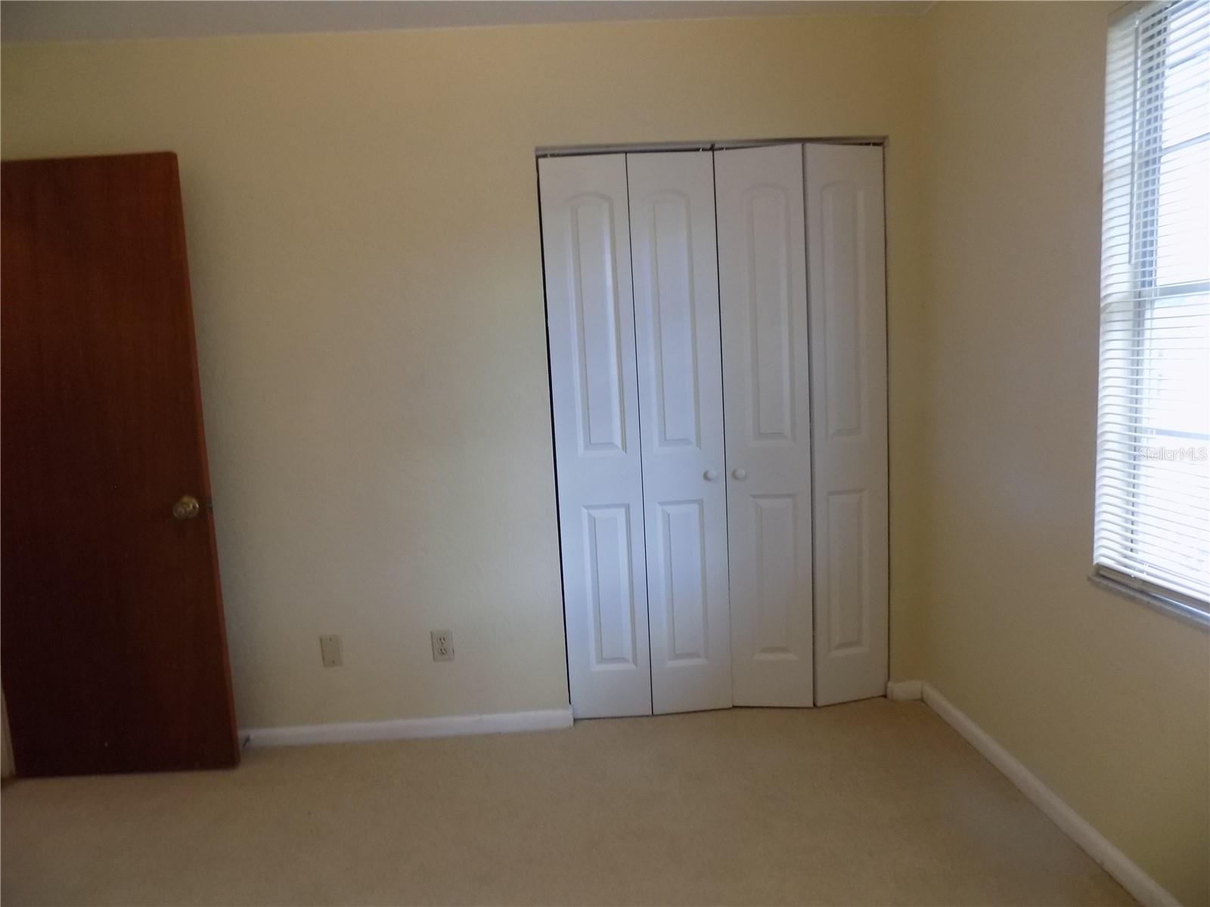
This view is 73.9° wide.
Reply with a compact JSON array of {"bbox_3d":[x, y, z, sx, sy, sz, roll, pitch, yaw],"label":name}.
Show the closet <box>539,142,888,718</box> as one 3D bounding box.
[{"bbox_3d":[0.418,-0.054,2.909,1.196,2.036,0.130,-3,6,-2],"label":"closet"}]

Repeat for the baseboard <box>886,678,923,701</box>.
[{"bbox_3d":[1.118,0.890,3.000,0.140,0.066,0.018,-3,6,-2],"label":"baseboard"}]

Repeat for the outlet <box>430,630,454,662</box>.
[{"bbox_3d":[-0.586,0.696,2.903,0.072,0.115,0.010,-3,6,-2],"label":"outlet"}]

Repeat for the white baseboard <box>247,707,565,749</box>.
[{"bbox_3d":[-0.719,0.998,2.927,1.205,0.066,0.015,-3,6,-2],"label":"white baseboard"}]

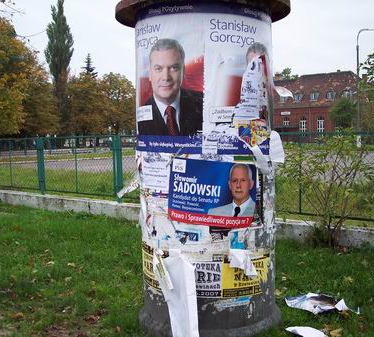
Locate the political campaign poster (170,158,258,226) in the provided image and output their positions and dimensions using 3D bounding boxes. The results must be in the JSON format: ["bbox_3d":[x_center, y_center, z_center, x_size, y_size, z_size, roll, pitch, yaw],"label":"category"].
[{"bbox_3d":[0.181,0.169,3.453,0.597,0.453,0.088,-2,4,-3],"label":"political campaign poster"}]

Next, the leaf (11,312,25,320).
[{"bbox_3d":[-1.361,1.192,4.067,0.110,0.030,0.100,-2,4,0],"label":"leaf"}]

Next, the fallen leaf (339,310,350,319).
[{"bbox_3d":[1.218,1.133,3.918,0.090,0.030,0.085,-2,4,0],"label":"fallen leaf"}]

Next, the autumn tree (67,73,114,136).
[{"bbox_3d":[-8.687,-5.000,45.754,4.358,7.258,4.358,-2,4,0],"label":"autumn tree"}]

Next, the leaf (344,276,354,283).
[{"bbox_3d":[1.550,1.063,4.832,0.100,0.030,0.090,-2,4,0],"label":"leaf"}]

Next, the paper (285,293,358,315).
[{"bbox_3d":[1.086,1.098,4.121,0.570,0.080,0.350,-2,4,0],"label":"paper"}]

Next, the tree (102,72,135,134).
[{"bbox_3d":[-6.290,-5.287,47.744,3.884,7.437,3.884,-2,4,0],"label":"tree"}]

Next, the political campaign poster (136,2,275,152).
[{"bbox_3d":[0.122,-0.611,3.561,1.009,1.025,0.412,-1,4,2],"label":"political campaign poster"}]

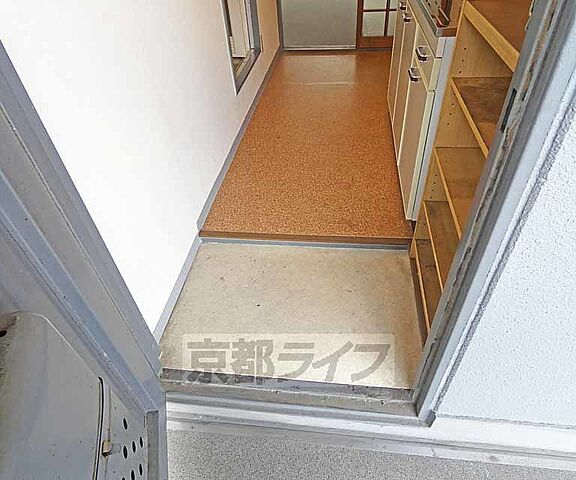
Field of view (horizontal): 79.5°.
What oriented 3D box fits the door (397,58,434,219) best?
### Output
[{"bbox_3d":[0.493,-0.401,1.363,0.022,0.500,0.399,2,43,10],"label":"door"}]

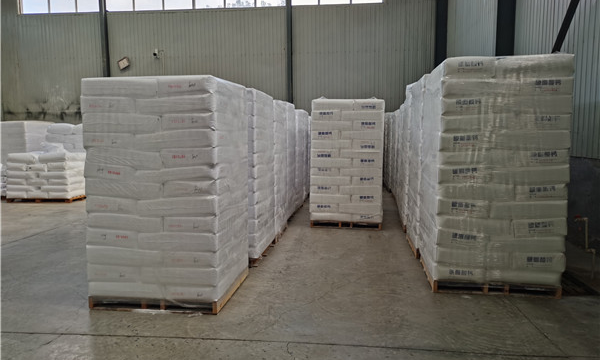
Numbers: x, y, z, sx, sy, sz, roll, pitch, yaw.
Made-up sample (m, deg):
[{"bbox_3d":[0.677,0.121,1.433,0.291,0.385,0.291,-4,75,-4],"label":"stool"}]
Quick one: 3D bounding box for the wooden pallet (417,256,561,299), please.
[{"bbox_3d":[1.960,0.995,5.030,1.163,0.116,1.151,1,6,9],"label":"wooden pallet"}]

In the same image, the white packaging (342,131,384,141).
[{"bbox_3d":[1.021,-0.721,7.676,0.657,0.153,0.500,1,6,10],"label":"white packaging"}]

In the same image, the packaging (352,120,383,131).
[{"bbox_3d":[1.131,-0.886,7.722,0.477,0.173,0.660,1,6,10],"label":"packaging"}]

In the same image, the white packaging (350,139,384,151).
[{"bbox_3d":[1.126,-0.575,7.754,0.475,0.174,0.660,1,6,10],"label":"white packaging"}]

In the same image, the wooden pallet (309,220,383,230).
[{"bbox_3d":[0.847,0.684,8.188,1.163,0.116,1.151,1,6,10],"label":"wooden pallet"}]

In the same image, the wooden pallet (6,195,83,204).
[{"bbox_3d":[-5.855,0.420,11.137,1.499,0.096,1.160,0,6,2],"label":"wooden pallet"}]

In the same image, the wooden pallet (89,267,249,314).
[{"bbox_3d":[-1.219,1.041,4.653,1.163,0.116,1.151,1,6,7],"label":"wooden pallet"}]

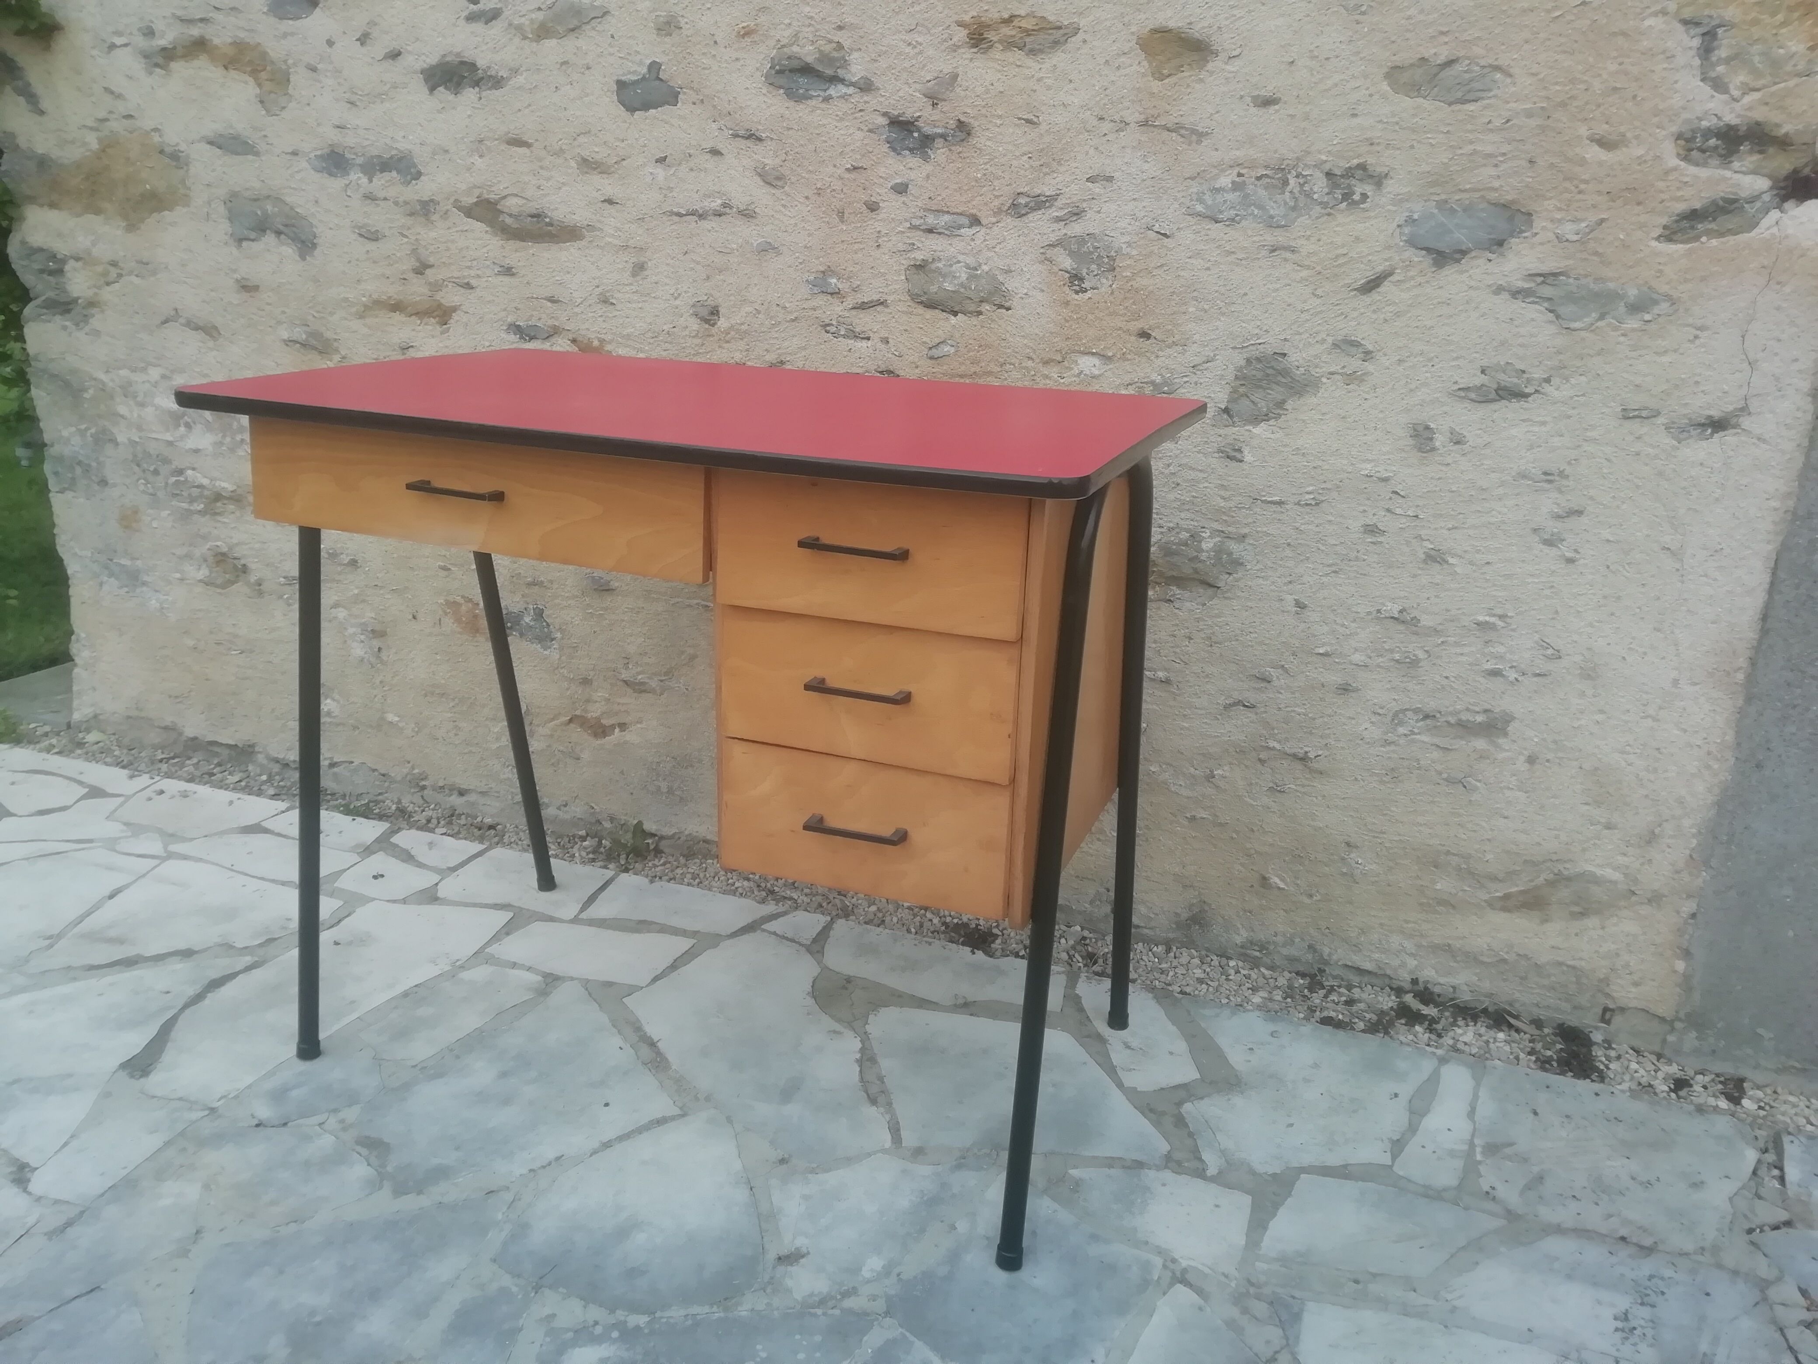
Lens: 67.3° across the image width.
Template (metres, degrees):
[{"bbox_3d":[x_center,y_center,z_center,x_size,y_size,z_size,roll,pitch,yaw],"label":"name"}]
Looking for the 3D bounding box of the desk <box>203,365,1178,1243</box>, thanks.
[{"bbox_3d":[-0.211,0.067,1.507,0.900,0.755,0.560,9,20,20],"label":"desk"}]

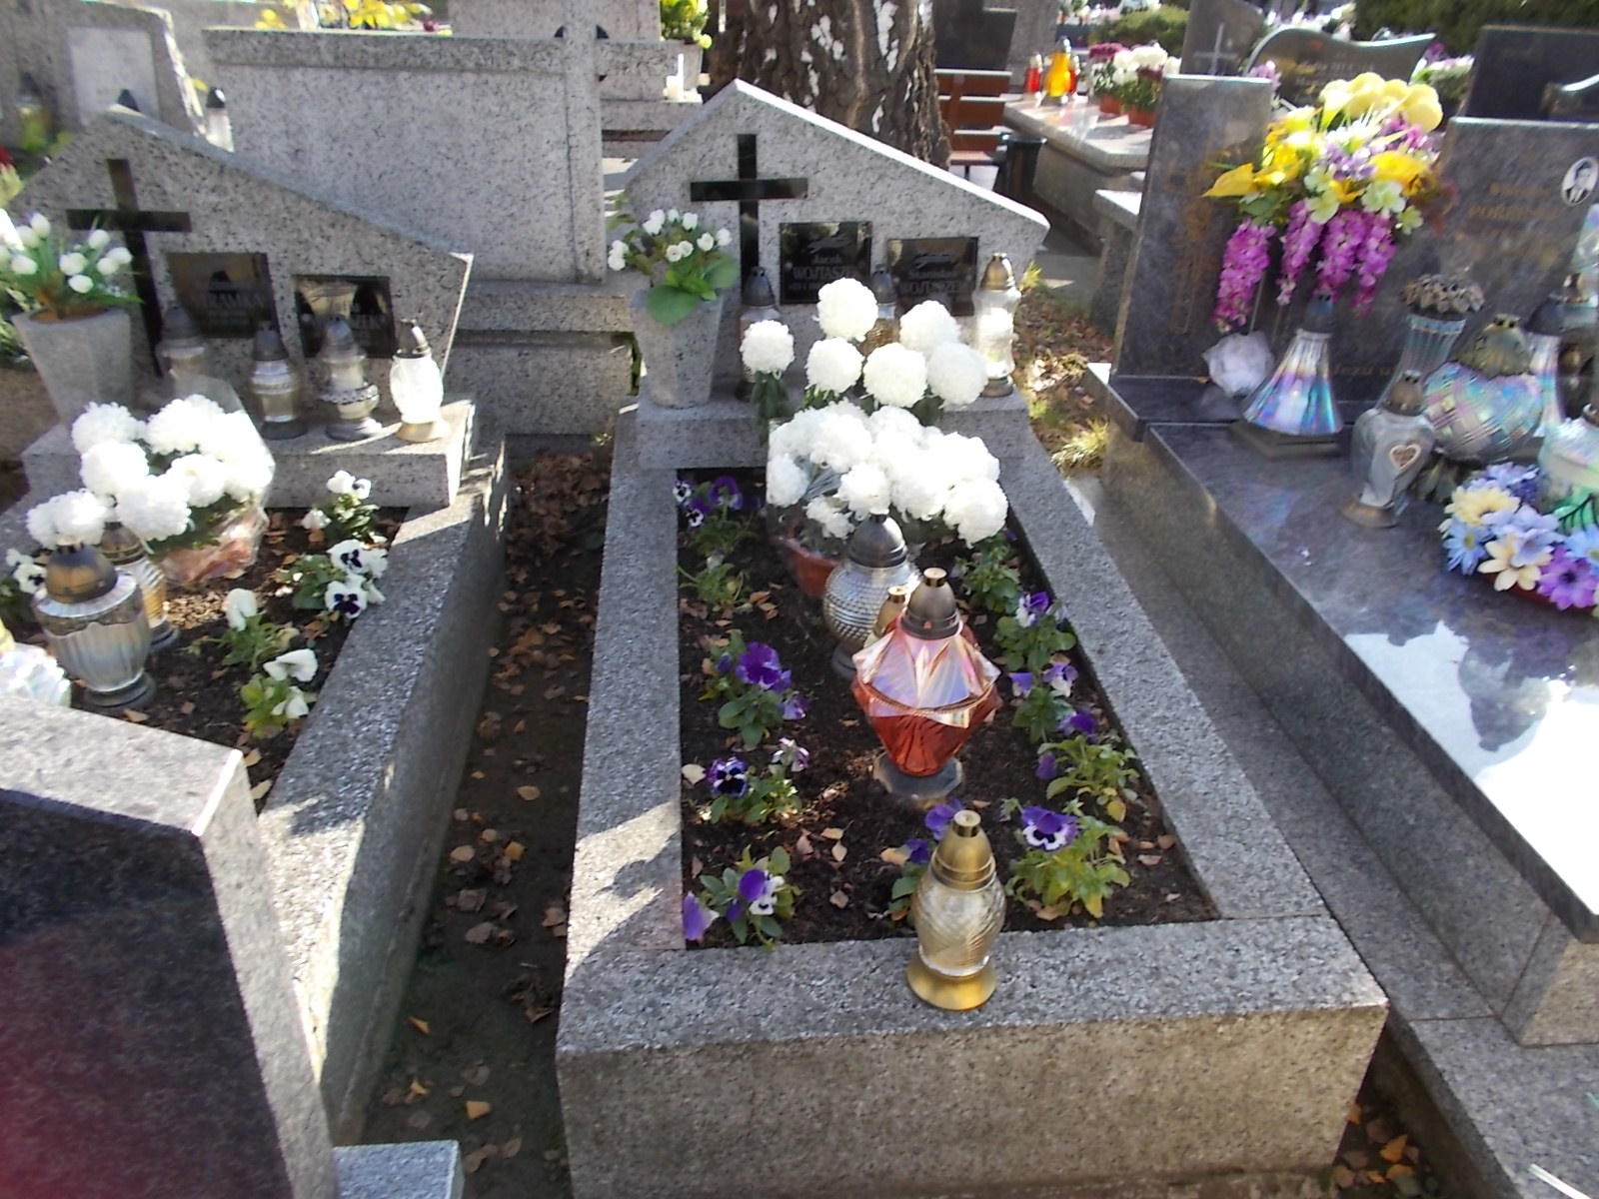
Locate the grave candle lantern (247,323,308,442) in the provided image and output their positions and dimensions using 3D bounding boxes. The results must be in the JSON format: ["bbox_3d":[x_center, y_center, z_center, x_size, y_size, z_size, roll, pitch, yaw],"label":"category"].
[{"bbox_3d":[-1.056,-0.443,2.418,0.110,0.225,0.110,-2,32,-5],"label":"grave candle lantern"}]

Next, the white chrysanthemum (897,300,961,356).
[{"bbox_3d":[0.245,-0.510,2.276,0.116,0.104,0.116,-2,32,-5],"label":"white chrysanthemum"}]

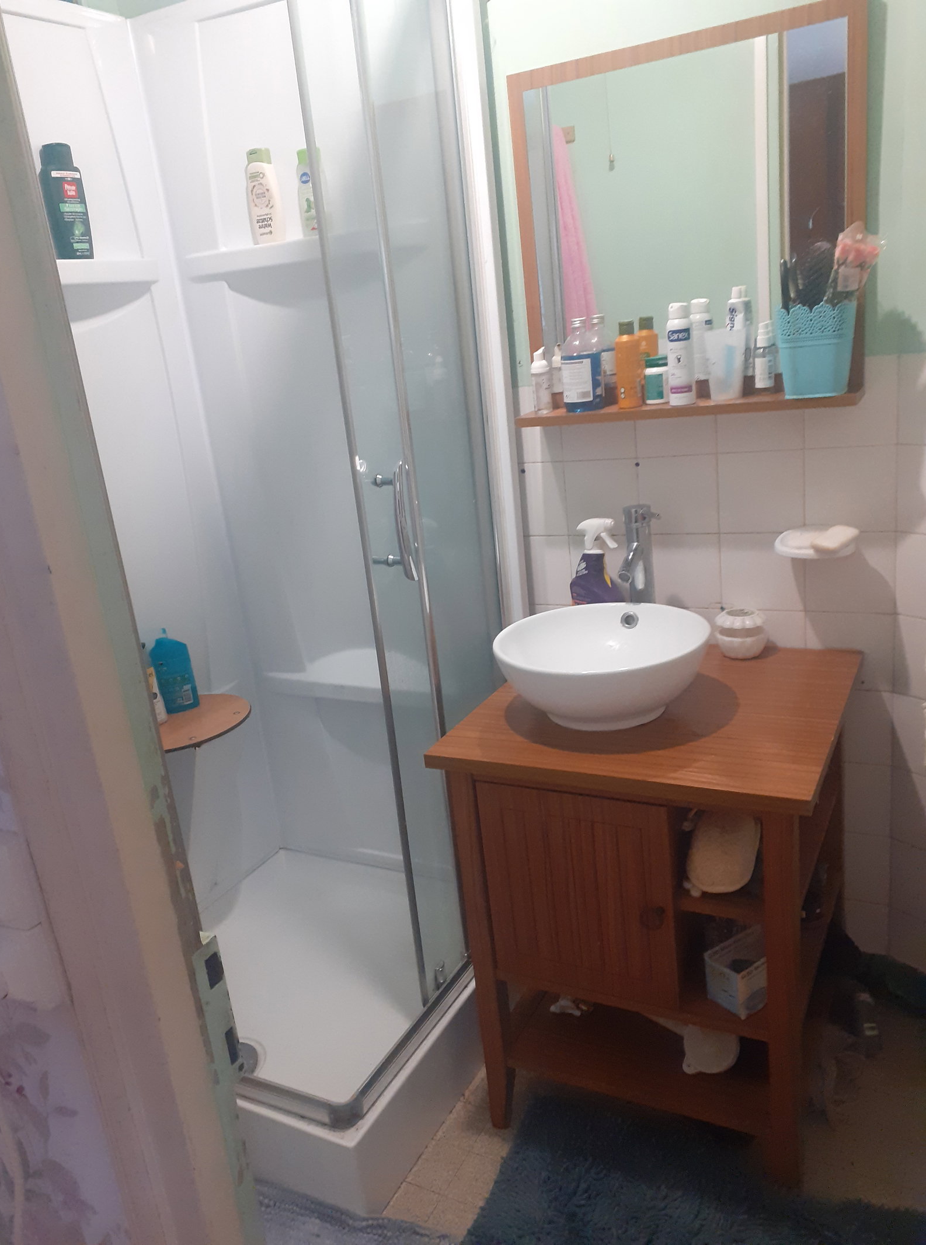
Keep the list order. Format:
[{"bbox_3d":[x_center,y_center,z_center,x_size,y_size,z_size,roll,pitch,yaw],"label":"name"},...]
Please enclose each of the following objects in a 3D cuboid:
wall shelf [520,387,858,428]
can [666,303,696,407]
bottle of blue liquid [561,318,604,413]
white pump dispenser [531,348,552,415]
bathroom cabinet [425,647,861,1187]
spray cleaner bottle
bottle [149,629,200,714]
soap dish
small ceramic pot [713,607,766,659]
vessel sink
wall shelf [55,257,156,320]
[{"bbox_3d":[0.393,-0.383,1.734,0.597,0.018,0.130,2,19,26],"label":"wall shelf"},{"bbox_3d":[0.376,-0.463,1.678,0.047,0.171,0.047,-6,17,2],"label":"can"},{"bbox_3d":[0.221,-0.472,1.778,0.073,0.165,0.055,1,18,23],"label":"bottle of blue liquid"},{"bbox_3d":[0.152,-0.457,1.831,0.040,0.122,0.038,-6,17,2],"label":"white pump dispenser"},{"bbox_3d":[0.381,0.492,1.797,0.597,0.753,0.597,2,19,28],"label":"bathroom cabinet"},{"bbox_3d":[0.266,-0.069,1.907,0.110,0.274,0.058,6,21,35],"label":"spray cleaner bottle"},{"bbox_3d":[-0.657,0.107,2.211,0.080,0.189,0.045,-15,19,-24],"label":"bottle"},{"bbox_3d":[0.622,-0.134,1.718,0.136,0.044,0.120,2,19,26],"label":"soap dish"},{"bbox_3d":[0.525,0.024,1.835,0.094,0.082,0.094,2,19,26],"label":"small ceramic pot"},{"bbox_3d":[0.245,0.082,1.667,0.367,0.132,0.367,2,19,26],"label":"vessel sink"},{"bbox_3d":[-0.813,-0.664,1.909,0.115,0.090,0.540,3,19,29],"label":"wall shelf"}]

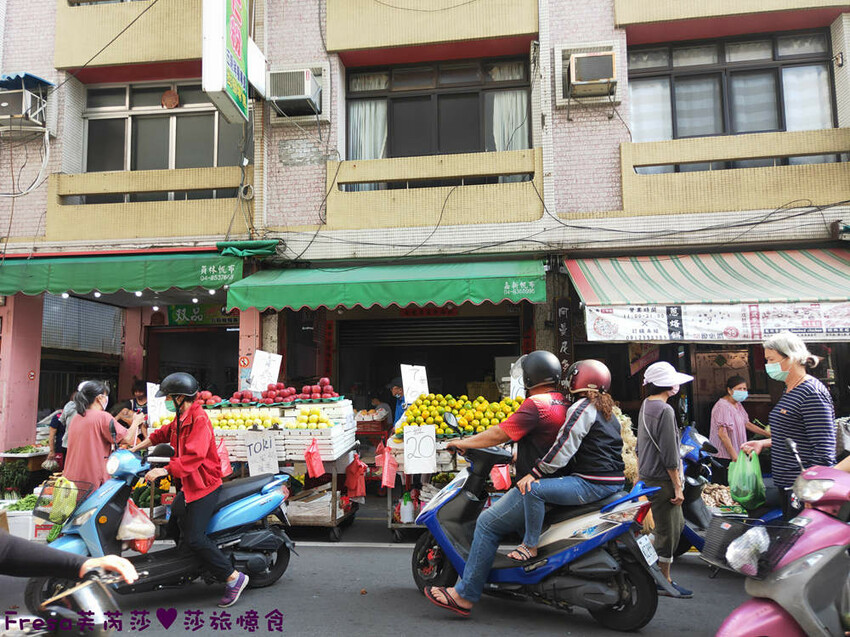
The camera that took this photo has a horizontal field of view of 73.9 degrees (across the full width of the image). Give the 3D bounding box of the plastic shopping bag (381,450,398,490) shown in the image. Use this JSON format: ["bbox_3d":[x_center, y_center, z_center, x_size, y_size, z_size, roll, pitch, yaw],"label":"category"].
[{"bbox_3d":[-0.313,1.331,4.977,0.180,0.370,0.090,-1,-5,7],"label":"plastic shopping bag"}]

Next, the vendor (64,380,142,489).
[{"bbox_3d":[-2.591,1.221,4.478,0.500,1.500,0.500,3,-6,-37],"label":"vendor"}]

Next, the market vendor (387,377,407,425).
[{"bbox_3d":[-0.249,1.422,6.680,0.420,1.465,0.500,3,-6,-35],"label":"market vendor"}]

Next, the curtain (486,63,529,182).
[{"bbox_3d":[1.413,-3.293,9.555,0.680,2.150,0.120,-1,-5,7],"label":"curtain"}]

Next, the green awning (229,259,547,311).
[{"bbox_3d":[-0.524,-0.479,8.238,4.418,0.767,1.000,-1,-5,7],"label":"green awning"}]

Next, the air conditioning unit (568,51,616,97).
[{"bbox_3d":[2.479,-3.608,8.491,0.632,0.438,0.580,-1,-5,7],"label":"air conditioning unit"}]

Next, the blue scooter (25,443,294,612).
[{"bbox_3d":[-1.726,1.365,3.838,1.740,1.070,0.660,1,-5,-17],"label":"blue scooter"}]

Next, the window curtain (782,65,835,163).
[{"bbox_3d":[5.872,-3.082,8.657,0.756,1.646,0.090,-1,-5,7],"label":"window curtain"}]

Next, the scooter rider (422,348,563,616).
[{"bbox_3d":[0.471,1.020,3.616,0.850,1.610,0.620,-3,-5,25],"label":"scooter rider"}]

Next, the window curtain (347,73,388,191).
[{"bbox_3d":[-0.973,-3.106,9.726,0.704,2.332,0.130,-1,-5,7],"label":"window curtain"}]

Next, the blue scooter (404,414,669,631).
[{"bbox_3d":[0.655,1.243,3.571,1.760,1.200,0.700,-3,-6,26],"label":"blue scooter"}]

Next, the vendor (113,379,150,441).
[{"bbox_3d":[-2.730,1.303,5.362,0.500,1.470,0.360,-2,-5,9],"label":"vendor"}]

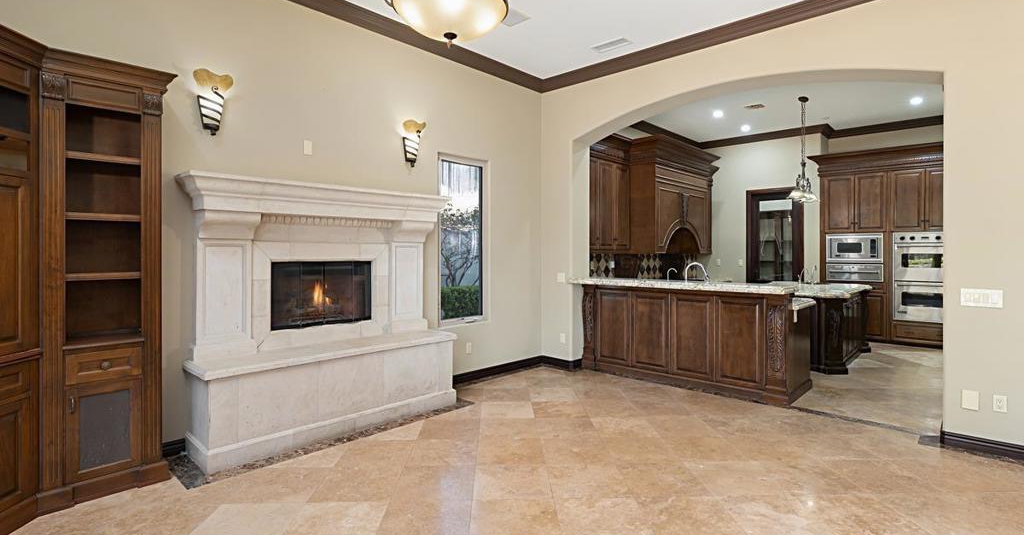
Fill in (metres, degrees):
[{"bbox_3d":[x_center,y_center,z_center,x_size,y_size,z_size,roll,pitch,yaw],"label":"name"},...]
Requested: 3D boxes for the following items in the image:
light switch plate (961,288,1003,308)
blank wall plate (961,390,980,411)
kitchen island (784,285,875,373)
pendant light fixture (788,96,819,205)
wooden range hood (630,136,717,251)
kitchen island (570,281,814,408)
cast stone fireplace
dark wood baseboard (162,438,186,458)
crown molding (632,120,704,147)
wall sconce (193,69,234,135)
[{"bbox_3d":[3.255,0.215,3.348,0.207,0.117,0.012,2,3,43],"label":"light switch plate"},{"bbox_3d":[3.223,0.935,3.400,0.089,0.133,0.010,1,1,43],"label":"blank wall plate"},{"bbox_3d":[4.016,0.738,6.648,1.320,0.925,2.200,2,2,43],"label":"kitchen island"},{"bbox_3d":[3.890,-1.554,6.477,0.420,1.400,0.420,2,3,43],"label":"pendant light fixture"},{"bbox_3d":[2.424,-1.004,7.545,0.830,1.590,2.120,2,3,43],"label":"wooden range hood"},{"bbox_3d":[1.970,0.715,5.418,2.250,1.040,0.890,2,2,43],"label":"kitchen island"},{"bbox_3d":[-1.367,0.327,3.872,0.470,1.900,2.080,2,2,43],"label":"cast stone fireplace"},{"bbox_3d":[-2.318,1.231,3.285,0.025,0.125,0.175,2,2,43],"label":"dark wood baseboard"},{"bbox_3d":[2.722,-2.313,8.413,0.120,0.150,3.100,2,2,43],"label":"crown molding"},{"bbox_3d":[-2.055,-1.133,3.329,0.140,0.420,0.230,2,2,43],"label":"wall sconce"}]

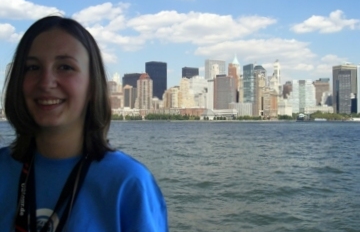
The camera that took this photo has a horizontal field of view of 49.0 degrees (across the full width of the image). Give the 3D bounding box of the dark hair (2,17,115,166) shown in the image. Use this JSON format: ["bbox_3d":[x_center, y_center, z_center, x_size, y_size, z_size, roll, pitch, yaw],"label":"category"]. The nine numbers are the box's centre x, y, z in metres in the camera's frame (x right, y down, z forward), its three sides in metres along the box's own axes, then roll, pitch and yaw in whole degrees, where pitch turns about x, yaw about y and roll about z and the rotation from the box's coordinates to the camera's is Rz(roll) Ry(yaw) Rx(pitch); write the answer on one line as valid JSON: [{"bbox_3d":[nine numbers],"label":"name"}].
[{"bbox_3d":[-0.258,-0.058,0.840,0.228,0.310,0.220,0,-1,-7],"label":"dark hair"}]

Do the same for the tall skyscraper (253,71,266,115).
[{"bbox_3d":[219.270,-56.010,1090.380,26.000,131.800,32.000,0,0,28],"label":"tall skyscraper"}]

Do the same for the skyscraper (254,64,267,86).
[{"bbox_3d":[329.985,-97.356,1620.000,44.000,227.505,44.000,0,-1,-42],"label":"skyscraper"}]

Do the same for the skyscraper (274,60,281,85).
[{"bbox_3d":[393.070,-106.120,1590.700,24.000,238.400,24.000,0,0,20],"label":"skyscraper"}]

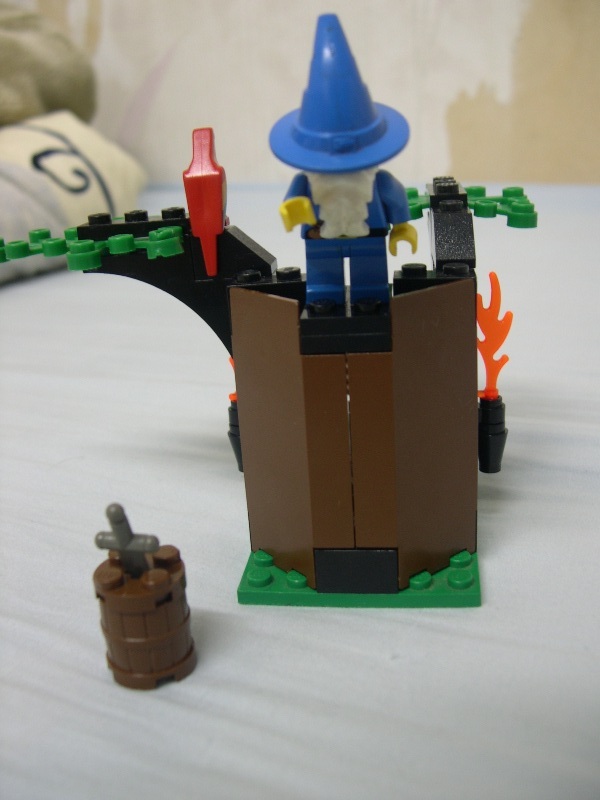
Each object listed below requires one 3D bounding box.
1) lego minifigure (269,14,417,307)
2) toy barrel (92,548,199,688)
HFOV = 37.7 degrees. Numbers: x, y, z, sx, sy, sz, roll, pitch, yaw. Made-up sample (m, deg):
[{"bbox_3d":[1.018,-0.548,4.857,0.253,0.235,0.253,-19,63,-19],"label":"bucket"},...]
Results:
[{"bbox_3d":[0.007,-0.039,0.152,0.025,0.050,0.025,-1,17,8],"label":"lego minifigure"},{"bbox_3d":[-0.027,0.038,0.155,0.016,0.019,0.016,-1,17,8],"label":"toy barrel"}]

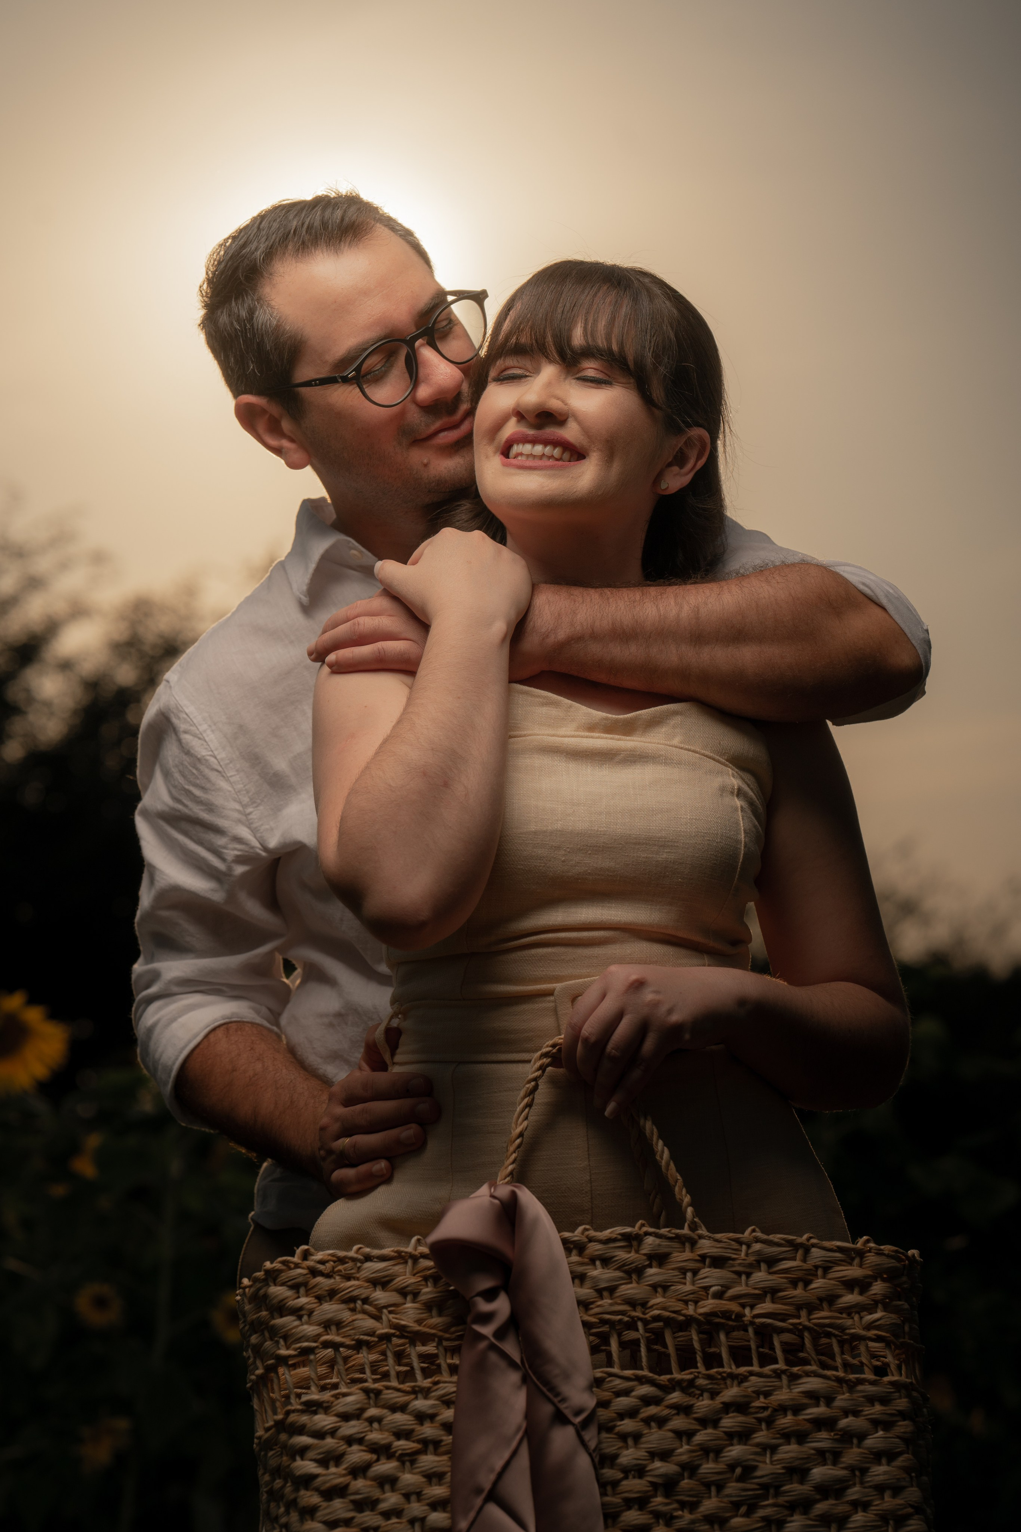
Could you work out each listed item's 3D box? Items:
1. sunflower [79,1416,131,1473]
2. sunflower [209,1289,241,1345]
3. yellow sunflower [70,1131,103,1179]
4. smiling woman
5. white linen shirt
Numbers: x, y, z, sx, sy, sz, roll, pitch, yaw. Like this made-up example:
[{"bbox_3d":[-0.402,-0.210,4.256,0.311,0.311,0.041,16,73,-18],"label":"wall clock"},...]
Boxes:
[{"bbox_3d":[-0.774,1.295,6.900,0.100,0.105,0.055,0,-9,0],"label":"sunflower"},{"bbox_3d":[-0.530,1.051,6.900,0.100,0.105,0.045,-1,-9,5],"label":"sunflower"},{"bbox_3d":[-0.810,0.742,6.900,0.075,0.095,0.050,-3,-10,20],"label":"yellow sunflower"},{"bbox_3d":[0.075,0.420,2.670,0.480,1.630,0.400,0,-9,0],"label":"smiling woman"},{"bbox_3d":[0.016,0.077,2.880,0.630,0.610,0.400,2,-9,-12],"label":"white linen shirt"}]

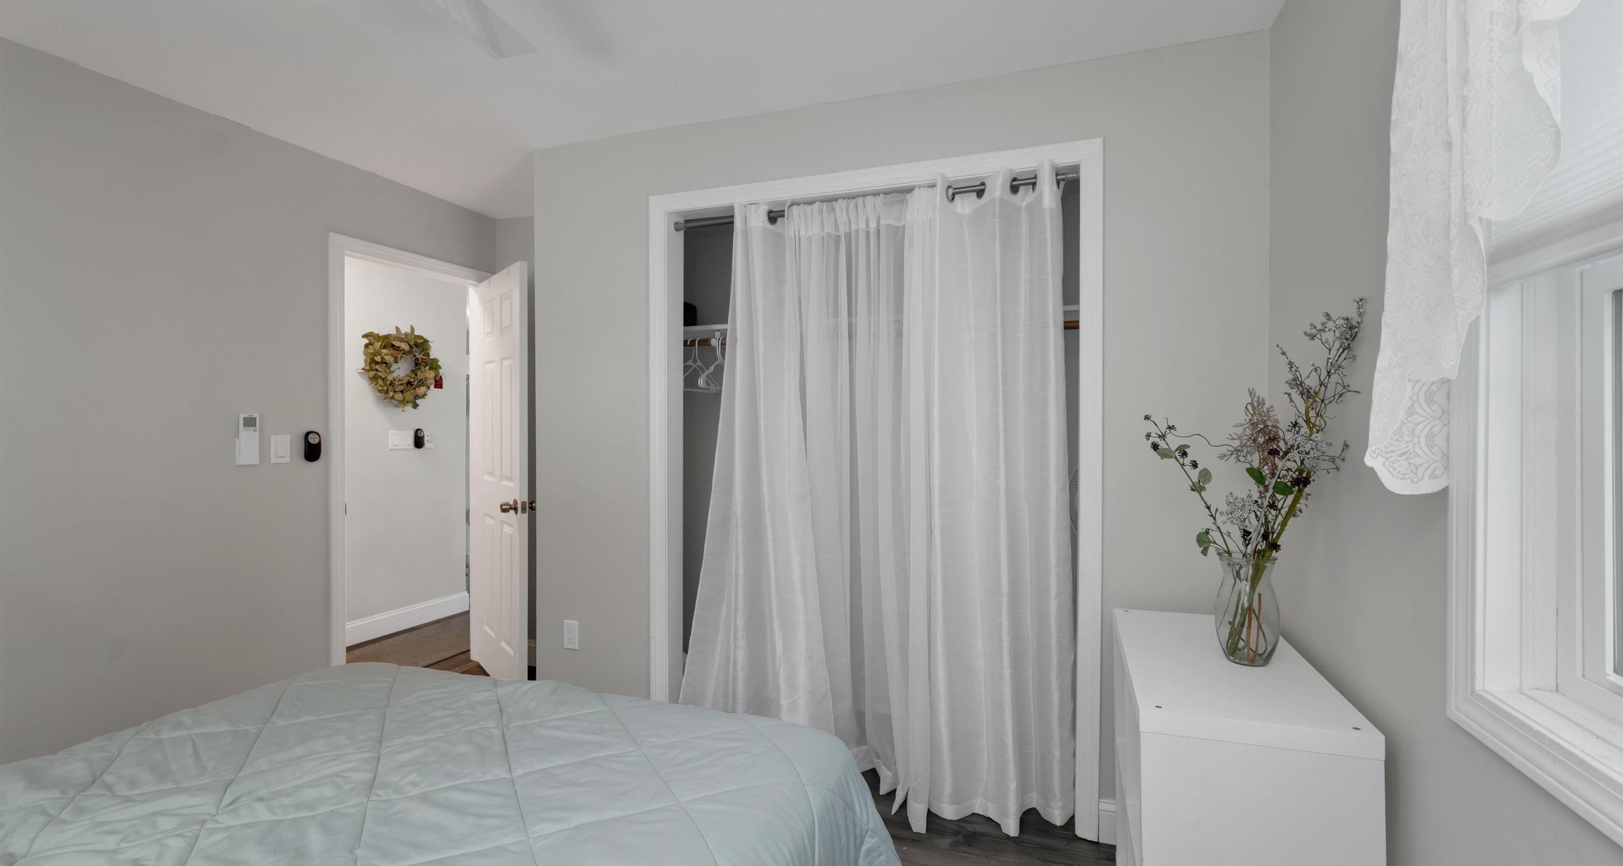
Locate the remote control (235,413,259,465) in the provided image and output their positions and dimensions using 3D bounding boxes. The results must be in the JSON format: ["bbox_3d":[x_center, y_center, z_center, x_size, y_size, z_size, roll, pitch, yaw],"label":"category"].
[{"bbox_3d":[-2.184,0.025,2.445,0.030,0.195,0.063,0,0,23],"label":"remote control"}]

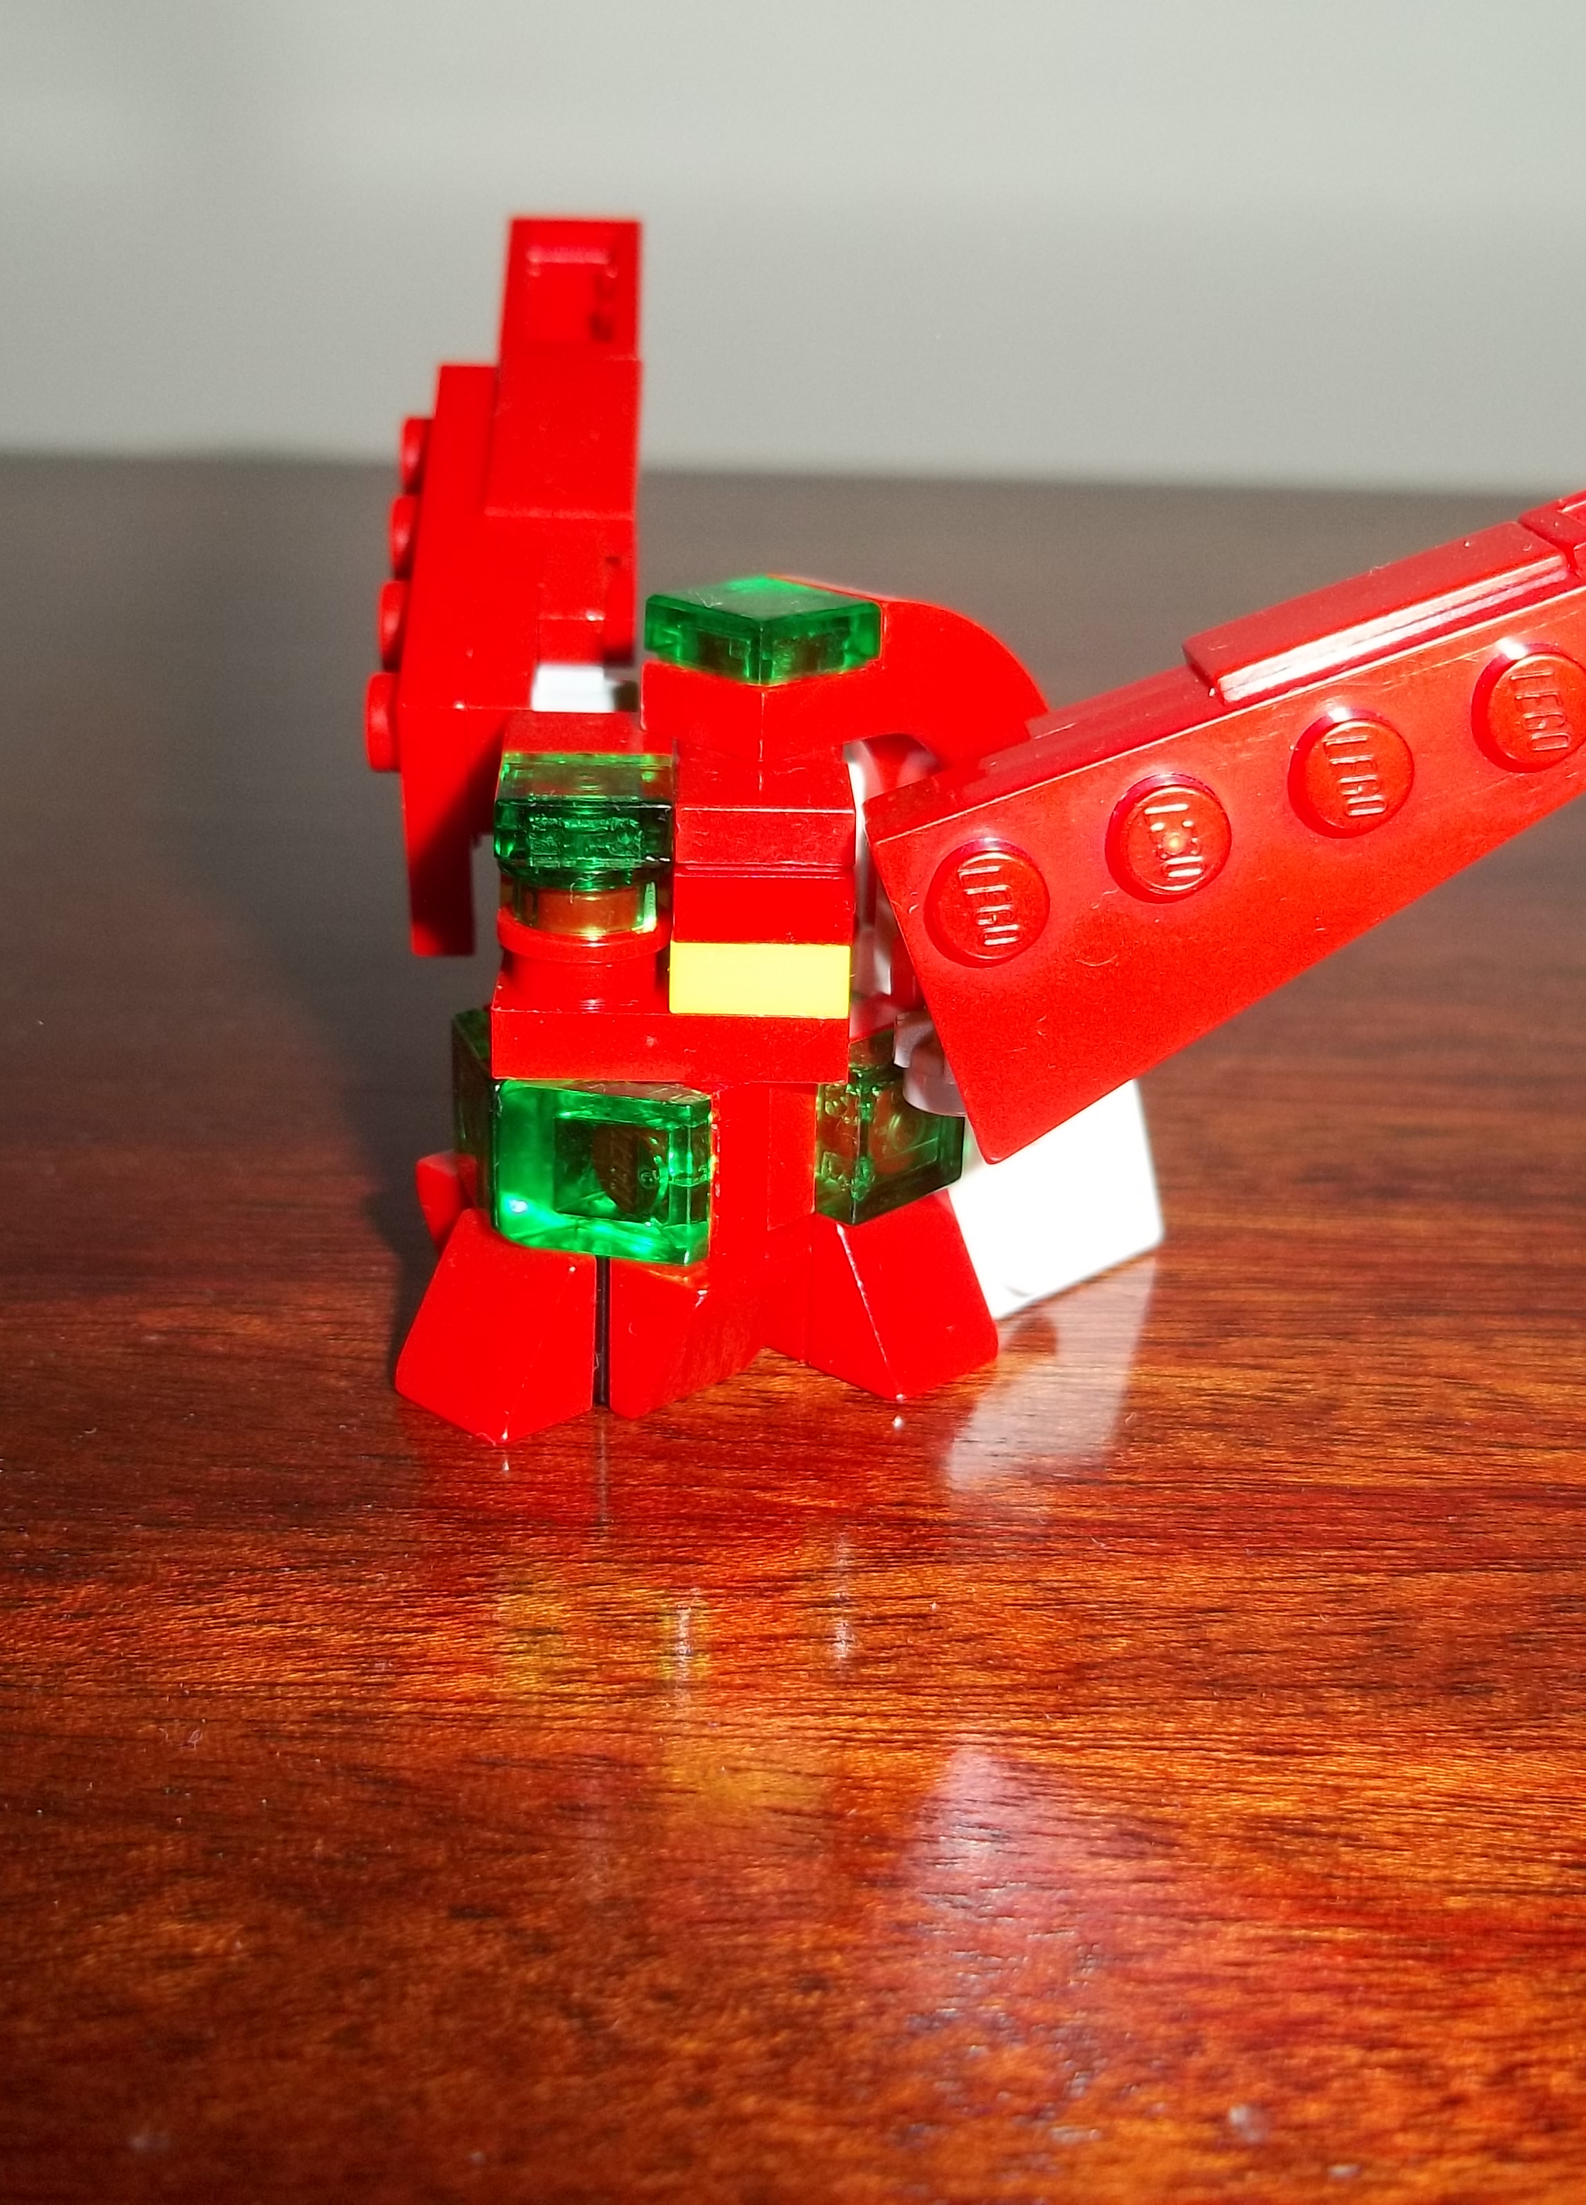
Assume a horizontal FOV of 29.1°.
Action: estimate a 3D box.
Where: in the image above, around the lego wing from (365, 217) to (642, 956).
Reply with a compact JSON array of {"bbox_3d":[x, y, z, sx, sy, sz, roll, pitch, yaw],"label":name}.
[{"bbox_3d":[-0.015,-0.030,0.169,0.013,0.016,0.048,1,43,-2],"label":"lego wing"}]

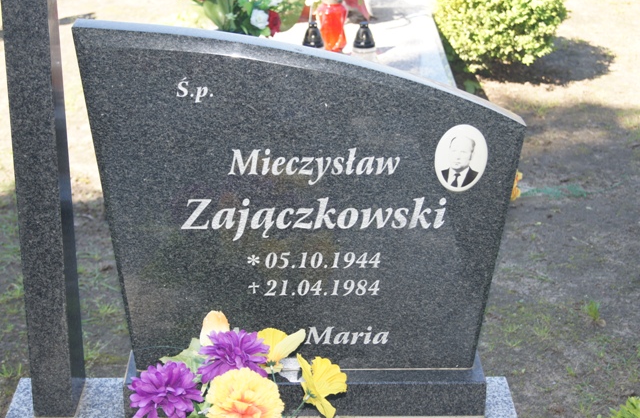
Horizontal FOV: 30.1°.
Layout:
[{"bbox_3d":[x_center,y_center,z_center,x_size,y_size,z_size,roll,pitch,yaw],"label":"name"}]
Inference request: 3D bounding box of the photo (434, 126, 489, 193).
[{"bbox_3d":[0.245,-0.089,2.070,0.092,0.123,0.010,6,20,-3],"label":"photo"}]

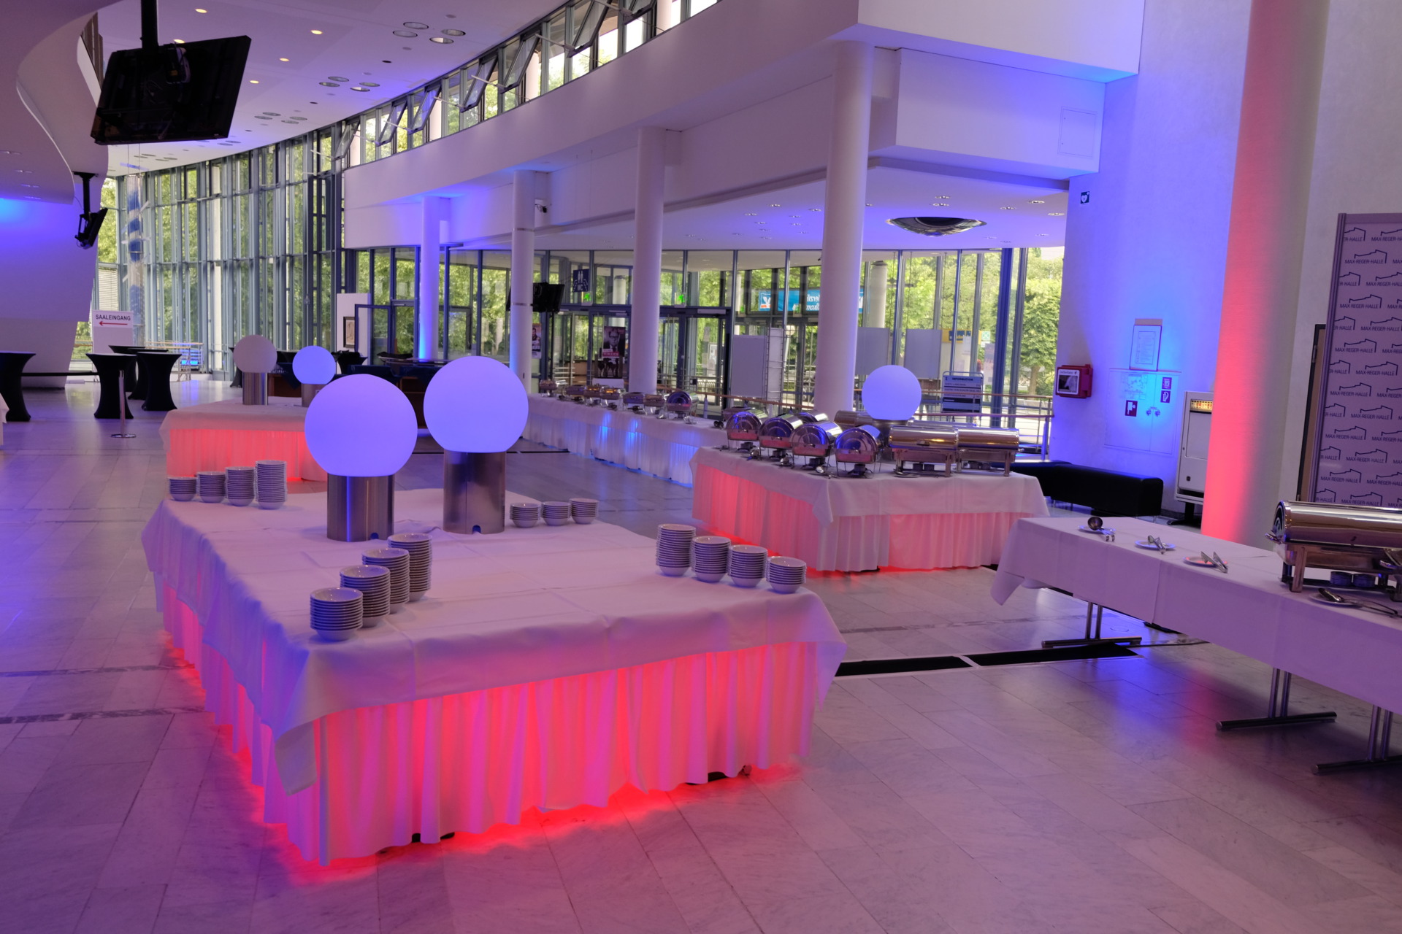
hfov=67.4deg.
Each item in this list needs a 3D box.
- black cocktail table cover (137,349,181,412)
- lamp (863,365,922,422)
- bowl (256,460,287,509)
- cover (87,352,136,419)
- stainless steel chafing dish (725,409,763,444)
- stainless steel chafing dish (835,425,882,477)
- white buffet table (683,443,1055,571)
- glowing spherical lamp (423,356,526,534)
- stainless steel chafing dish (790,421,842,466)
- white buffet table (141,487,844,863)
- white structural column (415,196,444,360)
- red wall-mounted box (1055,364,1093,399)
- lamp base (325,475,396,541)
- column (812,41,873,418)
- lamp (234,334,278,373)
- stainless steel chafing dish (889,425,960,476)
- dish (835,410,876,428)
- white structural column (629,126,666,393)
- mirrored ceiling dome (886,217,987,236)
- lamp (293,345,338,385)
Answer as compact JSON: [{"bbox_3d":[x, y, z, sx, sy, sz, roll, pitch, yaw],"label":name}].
[{"bbox_3d":[-10.526,-1.661,20.434,0.810,1.100,0.810,-1,7,-27],"label":"black cocktail table cover"},{"bbox_3d":[1.634,-0.625,8.998,0.500,0.470,0.500,4,7,10],"label":"lamp"},{"bbox_3d":[-2.390,0.091,5.849,0.163,0.248,0.163,2,7,0],"label":"bowl"},{"bbox_3d":[-10.415,-1.426,18.612,0.860,1.081,0.860,2,7,0],"label":"cover"},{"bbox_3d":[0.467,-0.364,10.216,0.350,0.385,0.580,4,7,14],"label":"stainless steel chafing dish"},{"bbox_3d":[1.297,-0.146,8.628,0.350,0.385,0.580,4,7,14],"label":"stainless steel chafing dish"},{"bbox_3d":[1.384,0.316,9.532,2.050,0.733,2.400,0,7,-23],"label":"white buffet table"},{"bbox_3d":[-1.111,-0.117,5.182,0.518,0.858,0.518,2,7,0],"label":"glowing spherical lamp"},{"bbox_3d":[0.959,-0.183,8.553,0.330,0.370,0.560,5,7,18],"label":"stainless steel chafing dish"},{"bbox_3d":[-1.281,0.679,5.014,2.000,0.710,3.250,-2,8,-34],"label":"white buffet table"},{"bbox_3d":[-6.627,-4.057,25.750,0.445,4.980,0.445,2,7,0],"label":"white structural column"},{"bbox_3d":[4.930,-1.130,13.879,0.190,0.400,0.450,0,7,-21],"label":"red wall-mounted box"},{"bbox_3d":[-1.643,0.181,5.080,0.305,0.307,0.305,2,7,0],"label":"lamp base"},{"bbox_3d":[1.552,-2.102,11.654,0.445,4.980,0.445,2,7,0],"label":"column"},{"bbox_3d":[-5.665,-1.402,13.350,0.505,0.490,0.505,2,7,0],"label":"lamp"},{"bbox_3d":[1.804,-0.133,8.445,0.580,0.380,0.365,4,7,14],"label":"stainless steel chafing dish"},{"bbox_3d":[1.580,-0.354,10.284,0.580,0.380,0.365,4,7,14],"label":"dish"},{"bbox_3d":[-0.837,-2.709,16.252,0.430,4.937,0.430,2,7,-3],"label":"white structural column"},{"bbox_3d":[4.053,-4.083,18.087,1.710,0.230,1.710,4,7,12],"label":"mirrored ceiling dome"},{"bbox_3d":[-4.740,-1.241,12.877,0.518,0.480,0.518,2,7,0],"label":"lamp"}]

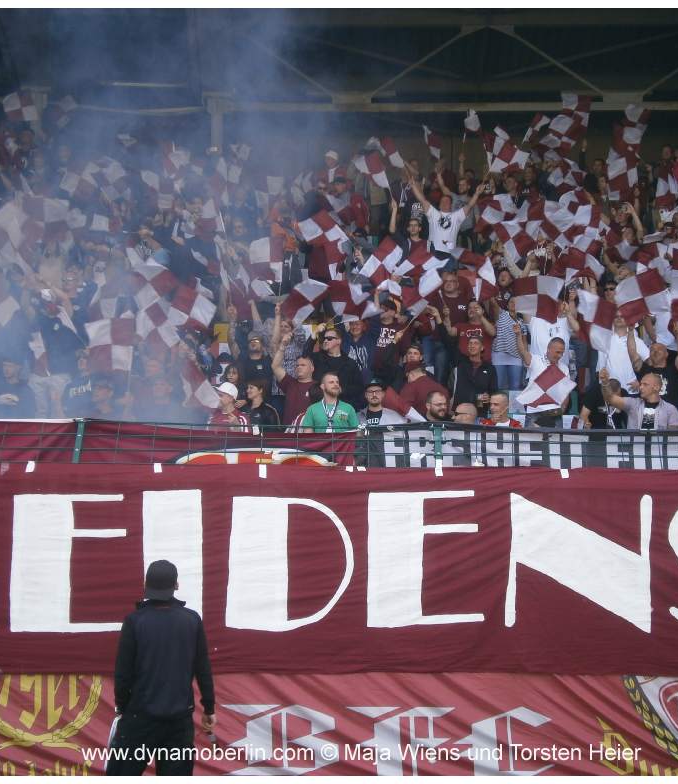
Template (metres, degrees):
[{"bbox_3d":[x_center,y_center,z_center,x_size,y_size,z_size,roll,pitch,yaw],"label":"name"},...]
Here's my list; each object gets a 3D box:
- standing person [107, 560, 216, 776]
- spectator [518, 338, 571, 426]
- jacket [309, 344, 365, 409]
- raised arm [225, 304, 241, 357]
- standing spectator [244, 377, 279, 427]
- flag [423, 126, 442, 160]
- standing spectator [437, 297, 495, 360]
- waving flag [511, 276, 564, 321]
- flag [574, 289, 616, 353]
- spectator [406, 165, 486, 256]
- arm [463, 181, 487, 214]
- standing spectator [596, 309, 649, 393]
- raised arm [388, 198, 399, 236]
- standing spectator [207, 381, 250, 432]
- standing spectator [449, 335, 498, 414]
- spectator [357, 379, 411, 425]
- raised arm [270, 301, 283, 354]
[{"bbox_3d":[-0.980,1.824,9.810,0.590,1.810,0.360,0,-6,3],"label":"standing person"},{"bbox_3d":[2.027,0.339,17.594,0.560,1.760,0.420,0,-7,6],"label":"spectator"},{"bbox_3d":[-0.035,-0.126,18.250,0.580,0.720,0.330,-1,-6,12],"label":"jacket"},{"bbox_3d":[-1.057,-0.616,18.100,0.160,0.560,0.170,0,-6,0],"label":"raised arm"},{"bbox_3d":[-0.746,0.707,16.898,0.480,1.700,0.380,-4,-8,30],"label":"standing spectator"},{"bbox_3d":[1.221,-3.251,23.576,0.240,0.440,0.200,0,-6,0],"label":"flag"},{"bbox_3d":[1.341,-0.074,19.002,0.620,1.820,0.450,0,-6,0],"label":"standing spectator"},{"bbox_3d":[1.967,-0.922,17.900,0.520,0.480,0.140,0,-5,0],"label":"waving flag"},{"bbox_3d":[2.646,-0.740,18.700,0.440,0.650,0.200,0,-6,0],"label":"flag"},{"bbox_3d":[1.362,-1.829,22.884,0.960,2.150,0.420,0,-6,0],"label":"spectator"},{"bbox_3d":[1.716,-2.457,22.700,0.310,0.420,0.250,0,-6,0],"label":"arm"},{"bbox_3d":[2.920,0.030,18.603,0.560,1.800,0.400,-1,-6,5],"label":"standing spectator"},{"bbox_3d":[0.712,-2.306,23.600,0.130,0.500,0.140,3,-5,3],"label":"raised arm"},{"bbox_3d":[-1.010,0.761,16.425,0.500,1.720,0.360,-3,-6,30],"label":"standing spectator"},{"bbox_3d":[1.368,0.315,18.104,0.520,1.780,0.380,-1,-6,10],"label":"standing spectator"},{"bbox_3d":[0.418,0.770,16.603,0.520,1.800,0.360,0,-6,0],"label":"spectator"},{"bbox_3d":[-0.638,-0.661,18.500,0.130,0.550,0.140,2,-5,3],"label":"raised arm"}]

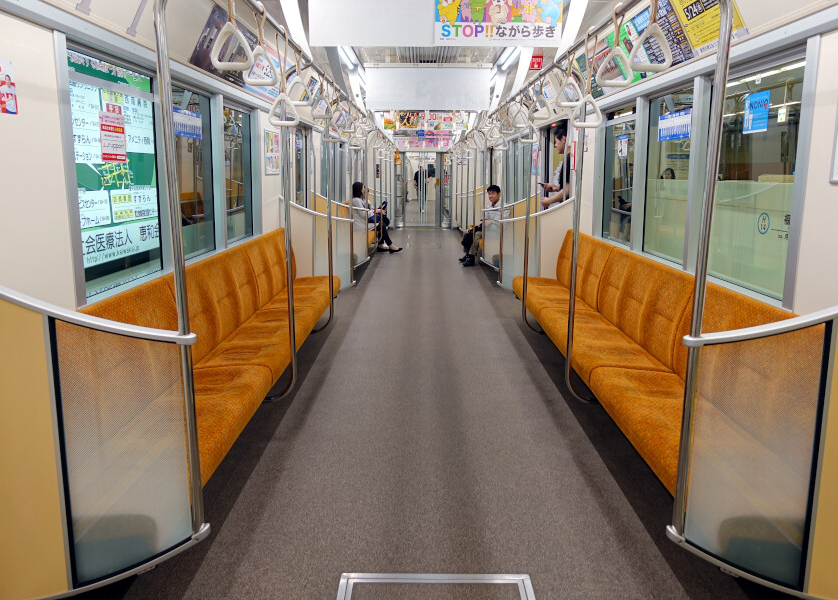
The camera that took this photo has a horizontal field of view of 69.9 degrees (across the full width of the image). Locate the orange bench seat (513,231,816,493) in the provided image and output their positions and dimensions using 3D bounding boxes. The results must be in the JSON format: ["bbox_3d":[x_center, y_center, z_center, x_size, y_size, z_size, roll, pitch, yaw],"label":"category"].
[{"bbox_3d":[1.196,0.039,3.860,0.580,0.620,4.050,0,12,0],"label":"orange bench seat"}]

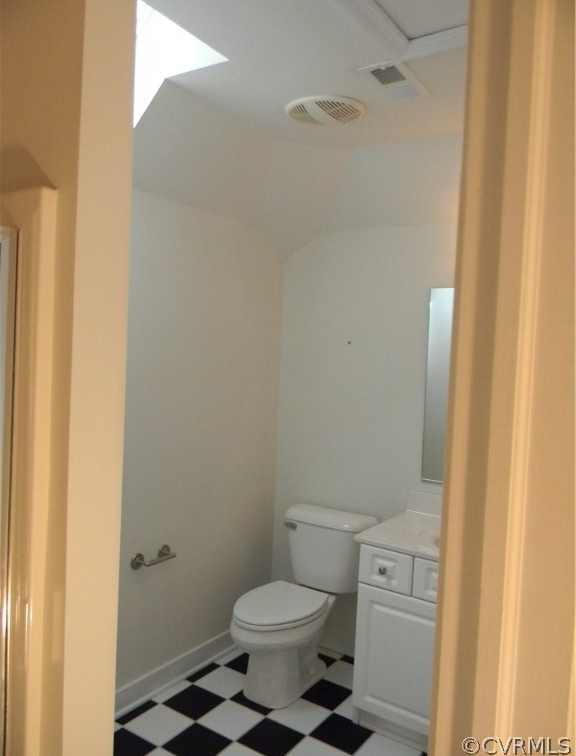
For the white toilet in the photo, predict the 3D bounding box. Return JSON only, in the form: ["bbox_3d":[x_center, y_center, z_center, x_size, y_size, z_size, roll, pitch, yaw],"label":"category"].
[{"bbox_3d":[0.032,1.030,2.837,0.445,0.736,0.750,4,3,34],"label":"white toilet"}]

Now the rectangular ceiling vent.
[{"bbox_3d":[0.364,-0.986,2.095,0.152,0.025,0.290,4,3,34],"label":"rectangular ceiling vent"}]

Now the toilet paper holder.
[{"bbox_3d":[-0.554,0.765,2.626,0.070,0.063,0.222,4,3,34],"label":"toilet paper holder"}]

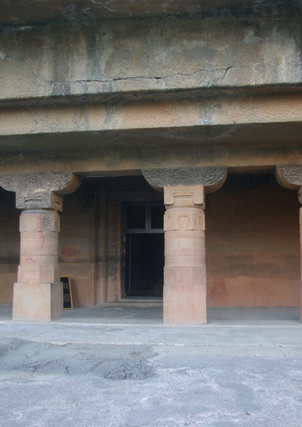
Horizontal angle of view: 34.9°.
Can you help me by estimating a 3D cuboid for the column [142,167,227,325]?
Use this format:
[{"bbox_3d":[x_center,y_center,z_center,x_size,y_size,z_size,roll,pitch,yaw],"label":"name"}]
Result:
[{"bbox_3d":[0.875,0.796,11.870,2.040,3.640,1.000,-1,-6,9],"label":"column"}]

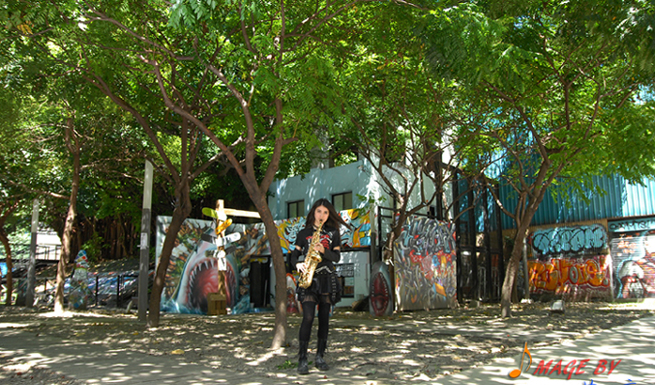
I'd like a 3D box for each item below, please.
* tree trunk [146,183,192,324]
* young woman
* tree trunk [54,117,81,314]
[{"bbox_3d":[-3.040,1.162,9.598,0.680,2.820,0.450,0,-10,0],"label":"tree trunk"},{"bbox_3d":[-0.090,0.876,4.770,0.580,1.640,0.460,0,-10,0],"label":"young woman"},{"bbox_3d":[-7.575,0.581,14.330,0.510,5.670,0.480,0,-10,0],"label":"tree trunk"}]

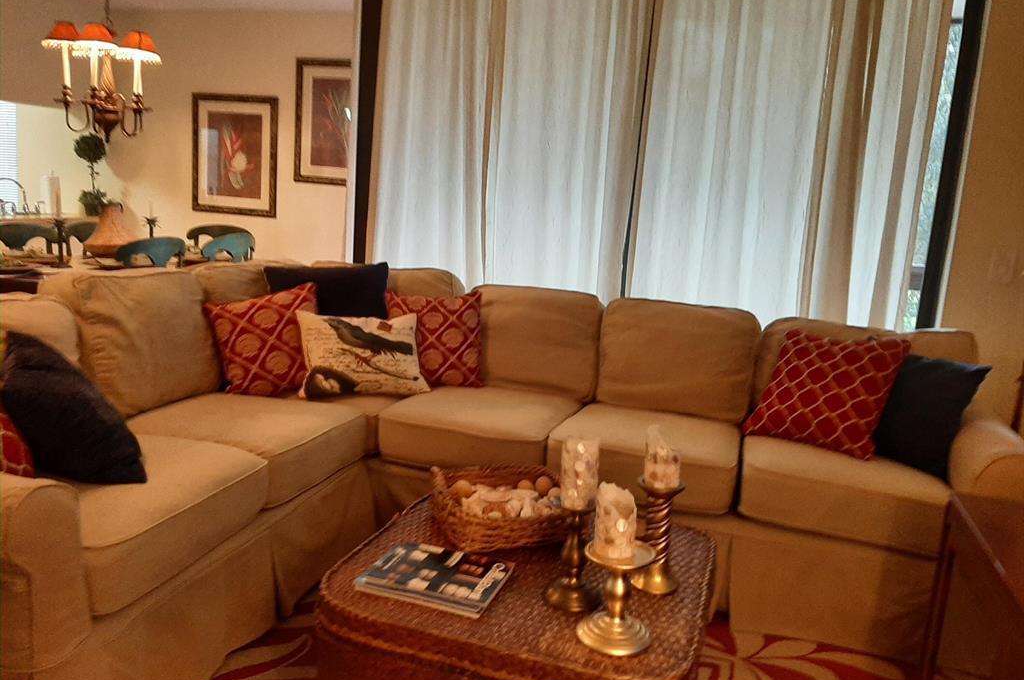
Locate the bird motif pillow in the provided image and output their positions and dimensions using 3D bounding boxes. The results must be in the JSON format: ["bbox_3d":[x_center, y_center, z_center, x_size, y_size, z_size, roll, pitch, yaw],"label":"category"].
[{"bbox_3d":[-0.529,0.058,2.720,0.460,0.320,0.130,1,-15,-19],"label":"bird motif pillow"}]

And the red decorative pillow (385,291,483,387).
[{"bbox_3d":[-0.290,-0.002,2.880,0.420,0.400,0.130,-1,-7,-30],"label":"red decorative pillow"}]

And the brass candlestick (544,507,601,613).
[{"bbox_3d":[0.129,0.430,1.569,0.116,0.208,0.116,4,9,0],"label":"brass candlestick"}]

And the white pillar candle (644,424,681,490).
[{"bbox_3d":[0.320,0.246,1.642,0.077,0.132,0.077,7,10,14],"label":"white pillar candle"}]

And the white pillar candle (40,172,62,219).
[{"bbox_3d":[-3.154,-0.993,5.268,0.145,0.290,0.145,7,10,14],"label":"white pillar candle"}]

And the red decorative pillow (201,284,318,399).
[{"bbox_3d":[-0.930,0.006,2.880,0.380,0.370,0.130,-11,-7,-19],"label":"red decorative pillow"}]

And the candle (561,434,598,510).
[{"bbox_3d":[0.136,0.266,1.542,0.076,0.126,0.076,4,9,0],"label":"candle"}]

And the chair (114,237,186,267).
[{"bbox_3d":[-2.033,-0.082,3.990,0.530,0.910,0.520,7,10,14],"label":"chair"}]

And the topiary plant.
[{"bbox_3d":[-3.039,-1.185,5.559,0.240,0.570,0.240,7,10,14],"label":"topiary plant"}]

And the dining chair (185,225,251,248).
[{"bbox_3d":[-2.015,-0.265,5.098,0.520,0.910,0.530,7,10,14],"label":"dining chair"}]

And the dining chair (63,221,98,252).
[{"bbox_3d":[-3.072,-0.467,5.717,0.530,0.810,0.520,12,12,41],"label":"dining chair"}]

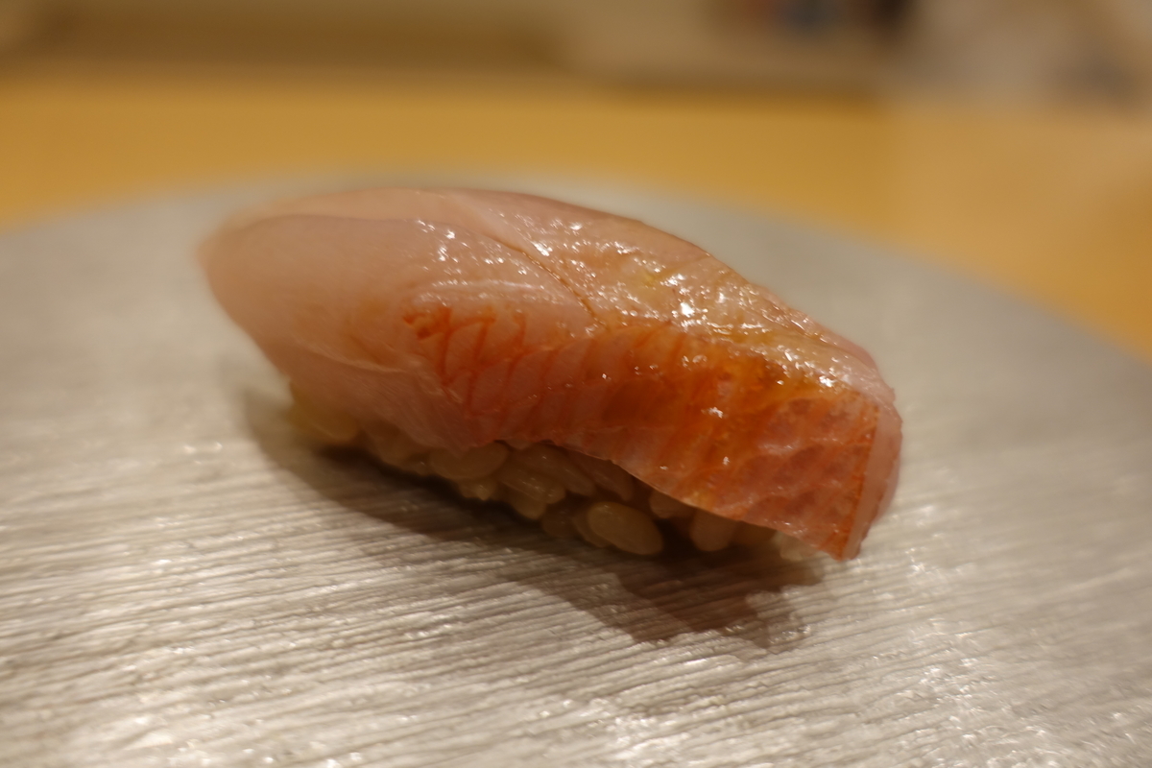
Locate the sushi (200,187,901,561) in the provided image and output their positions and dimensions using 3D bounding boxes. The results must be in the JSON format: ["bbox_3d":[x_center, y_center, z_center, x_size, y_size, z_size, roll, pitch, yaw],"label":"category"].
[{"bbox_3d":[-0.001,-0.003,0.093,0.073,0.027,0.029,16,36,18],"label":"sushi"}]

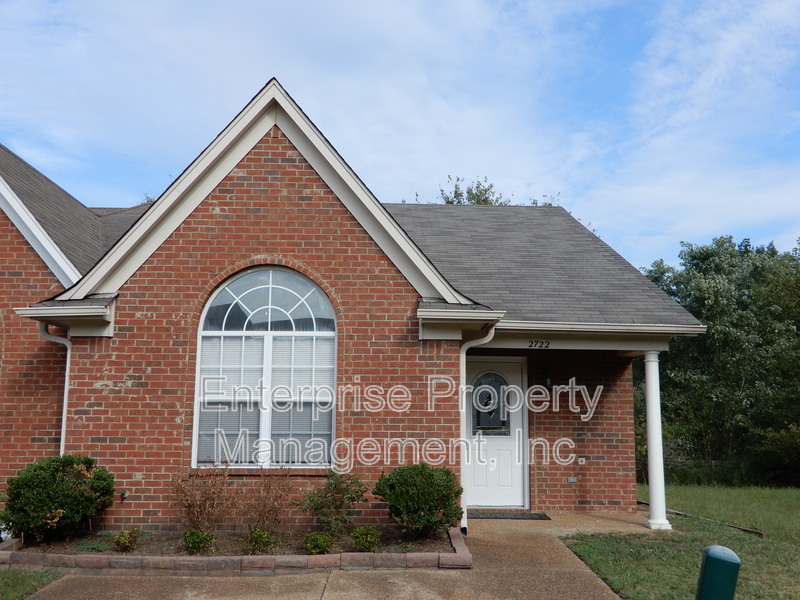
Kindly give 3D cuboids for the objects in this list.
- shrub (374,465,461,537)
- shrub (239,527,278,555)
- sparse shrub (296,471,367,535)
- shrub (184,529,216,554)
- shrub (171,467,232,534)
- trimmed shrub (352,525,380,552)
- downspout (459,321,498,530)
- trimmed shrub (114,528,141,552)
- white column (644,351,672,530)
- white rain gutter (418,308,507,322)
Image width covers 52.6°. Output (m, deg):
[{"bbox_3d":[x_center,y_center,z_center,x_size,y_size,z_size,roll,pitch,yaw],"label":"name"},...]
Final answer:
[{"bbox_3d":[0.195,2.161,8.608,0.953,0.785,0.930,1,-9,-1],"label":"shrub"},{"bbox_3d":[-1.358,2.309,7.770,0.337,0.253,0.300,1,-9,-1],"label":"shrub"},{"bbox_3d":[-0.734,2.207,8.735,0.744,0.696,0.680,1,-9,-1],"label":"sparse shrub"},{"bbox_3d":[-1.932,2.328,7.800,0.274,0.236,0.274,1,-9,-1],"label":"shrub"},{"bbox_3d":[-2.097,2.128,8.600,0.612,0.700,0.500,1,-9,-1],"label":"shrub"},{"bbox_3d":[-0.337,2.334,7.920,0.293,0.259,0.293,1,-9,-1],"label":"trimmed shrub"},{"bbox_3d":[0.928,1.447,9.325,0.450,2.435,0.130,1,-9,-1],"label":"downspout"},{"bbox_3d":[-2.670,2.348,7.900,0.250,0.221,0.250,1,-9,-1],"label":"trimmed shrub"},{"bbox_3d":[3.260,1.762,10.326,0.270,2.227,0.270,1,-9,-1],"label":"white column"},{"bbox_3d":[0.666,0.167,8.814,0.960,0.115,0.135,0,-9,0],"label":"white rain gutter"}]

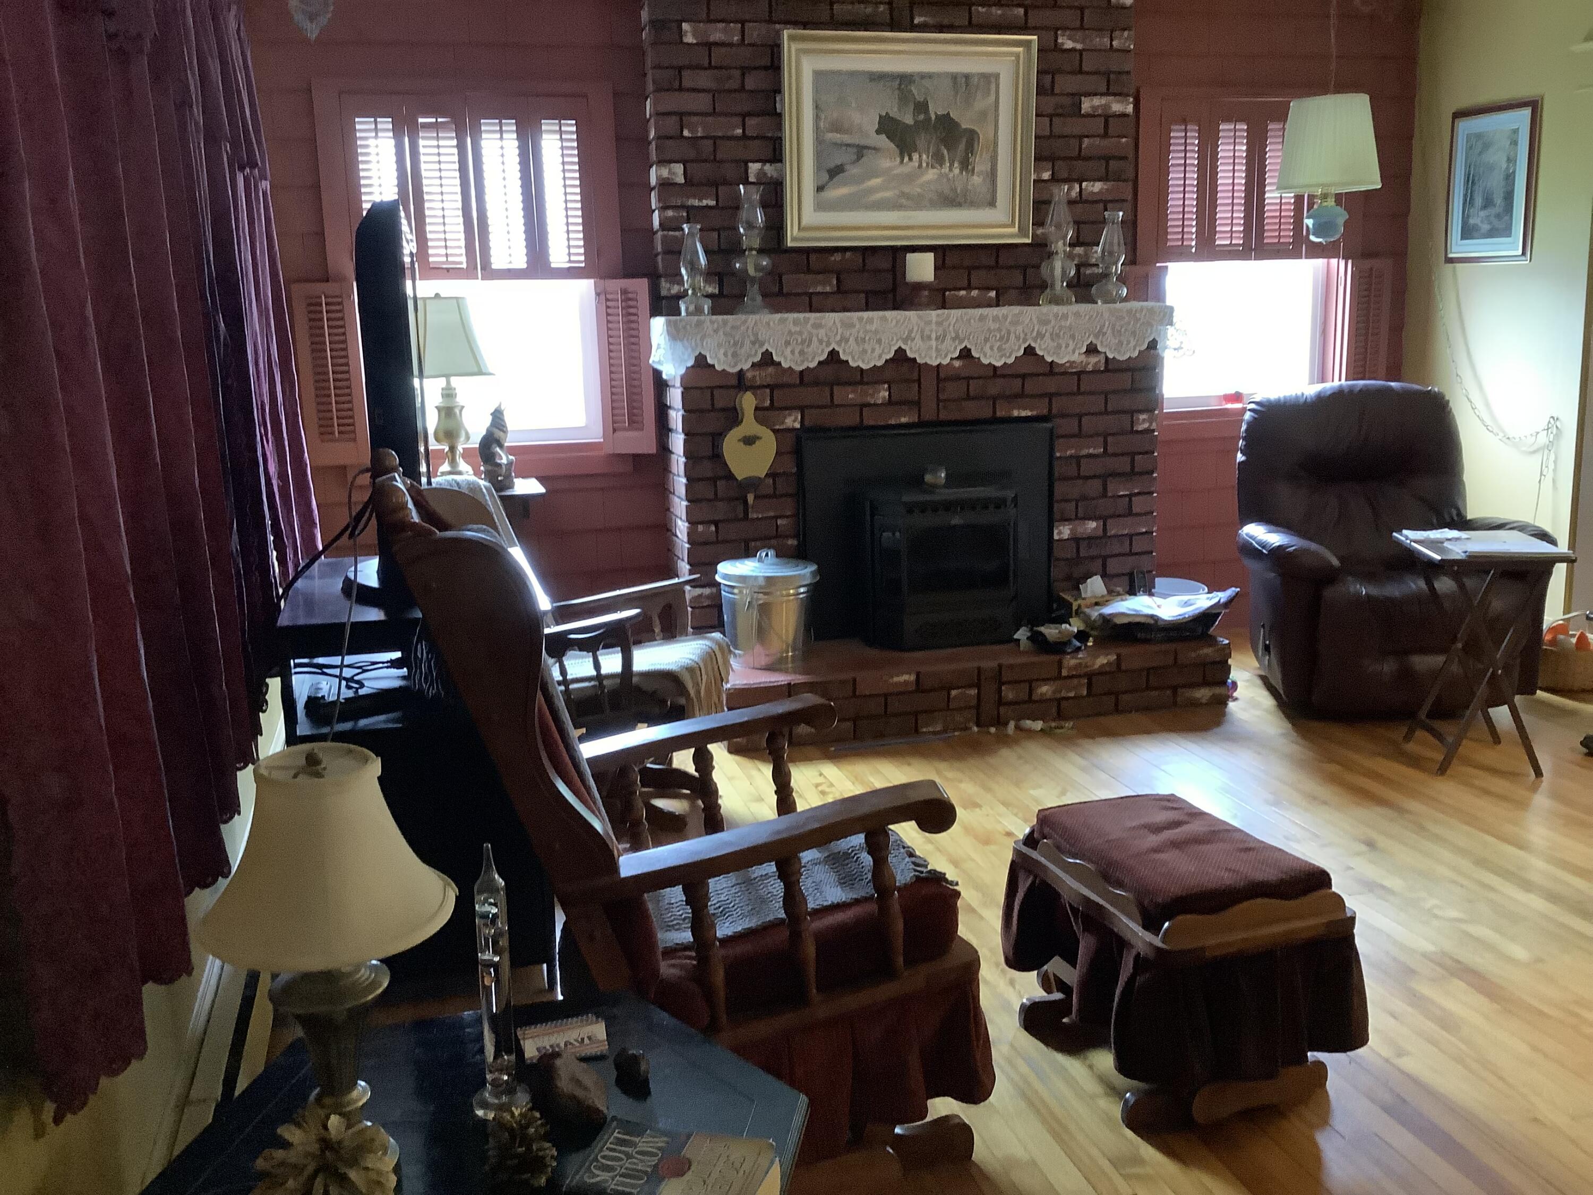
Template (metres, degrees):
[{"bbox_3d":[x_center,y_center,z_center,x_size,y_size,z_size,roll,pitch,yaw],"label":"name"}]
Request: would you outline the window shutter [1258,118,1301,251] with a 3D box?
[{"bbox_3d":[1.958,-1.679,5.784,0.200,0.575,0.030,-4,11,-12],"label":"window shutter"}]

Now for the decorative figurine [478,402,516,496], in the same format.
[{"bbox_3d":[-1.036,-0.517,4.939,0.122,0.294,0.110,-1,10,5],"label":"decorative figurine"}]

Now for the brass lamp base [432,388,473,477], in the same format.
[{"bbox_3d":[-1.146,-0.533,4.733,0.140,0.337,0.140,-5,12,-15],"label":"brass lamp base"}]

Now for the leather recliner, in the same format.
[{"bbox_3d":[1.967,-0.186,4.872,0.950,1.050,0.910,-2,12,-1],"label":"leather recliner"}]

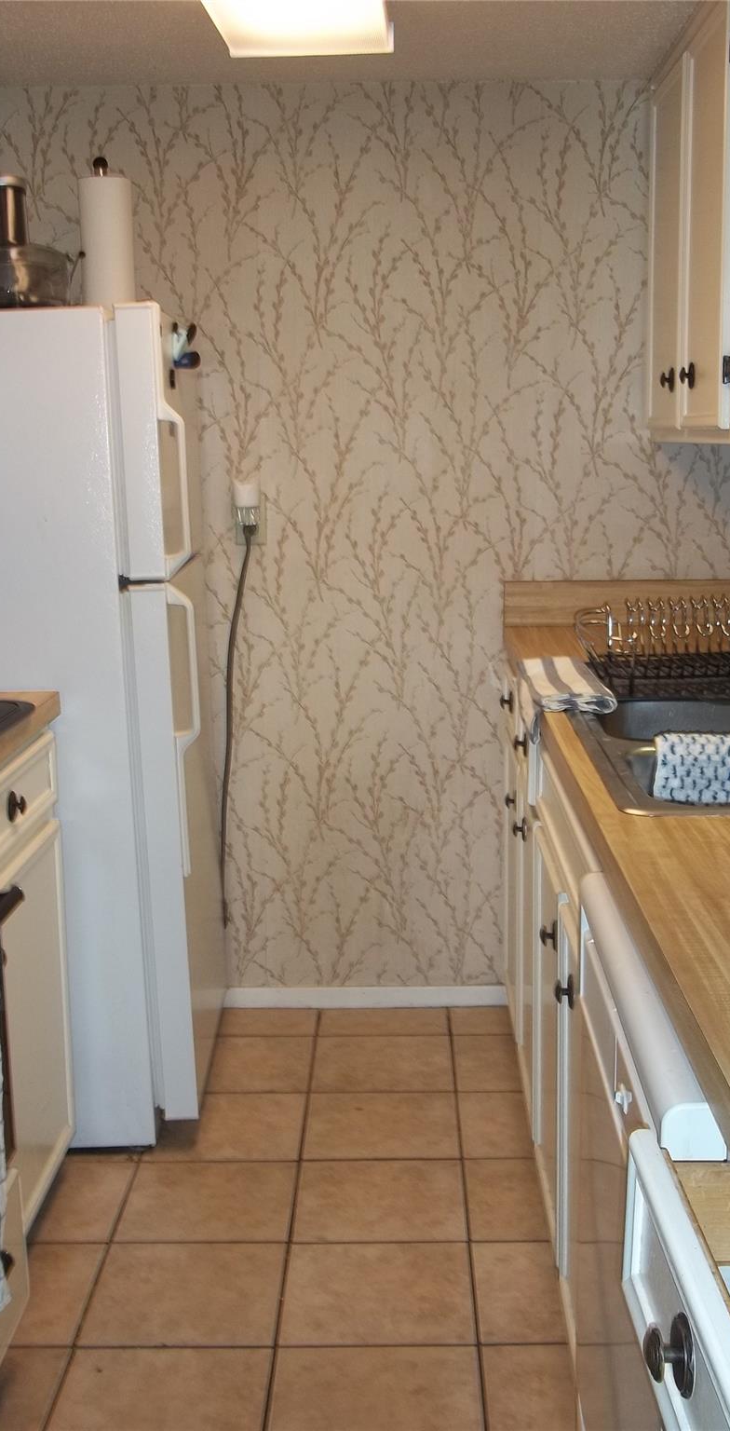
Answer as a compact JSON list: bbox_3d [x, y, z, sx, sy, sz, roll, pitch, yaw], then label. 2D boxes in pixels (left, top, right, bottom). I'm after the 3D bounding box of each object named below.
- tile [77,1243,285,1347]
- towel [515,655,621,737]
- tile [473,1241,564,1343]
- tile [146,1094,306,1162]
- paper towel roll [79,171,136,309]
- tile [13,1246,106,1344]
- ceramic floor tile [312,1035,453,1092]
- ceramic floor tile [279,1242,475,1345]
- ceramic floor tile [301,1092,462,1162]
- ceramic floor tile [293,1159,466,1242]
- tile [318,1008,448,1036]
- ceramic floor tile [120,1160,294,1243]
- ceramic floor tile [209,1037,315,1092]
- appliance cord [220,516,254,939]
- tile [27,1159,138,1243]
[{"bbox_3d":[-0.287,0.945,2.424,0.305,0.010,0.299,-1,10,1],"label":"tile"},{"bbox_3d":[0.347,-0.040,2.626,0.136,0.083,0.479,-1,10,1],"label":"towel"},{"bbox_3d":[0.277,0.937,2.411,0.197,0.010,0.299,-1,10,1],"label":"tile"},{"bbox_3d":[-0.275,0.831,3.001,0.305,0.010,0.300,-1,11,1],"label":"tile"},{"bbox_3d":[-0.520,-0.935,2.989,0.108,0.278,0.108,-1,11,0],"label":"paper towel roll"},{"bbox_3d":[-0.598,0.948,2.432,0.305,0.010,0.300,-1,11,1],"label":"tile"},{"bbox_3d":[0.041,0.778,3.310,0.305,0.010,0.299,-1,10,1],"label":"ceramic floor tile"},{"bbox_3d":[0.022,0.940,2.417,0.305,0.010,0.299,-1,10,1],"label":"ceramic floor tile"},{"bbox_3d":[0.034,0.832,3.012,0.305,0.010,0.299,-1,10,1],"label":"ceramic floor tile"},{"bbox_3d":[0.028,0.886,2.715,0.305,0.010,0.299,-1,10,1],"label":"ceramic floor tile"},{"bbox_3d":[0.046,0.727,3.508,0.305,0.010,0.167,-1,11,1],"label":"tile"},{"bbox_3d":[-0.281,0.890,2.722,0.305,0.010,0.299,-1,10,1],"label":"ceramic floor tile"},{"bbox_3d":[-0.268,0.782,3.318,0.305,0.010,0.299,-1,10,1],"label":"ceramic floor tile"},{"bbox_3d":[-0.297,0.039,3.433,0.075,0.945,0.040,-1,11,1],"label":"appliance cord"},{"bbox_3d":[-0.591,0.892,2.720,0.305,0.010,0.300,-1,11,1],"label":"tile"}]

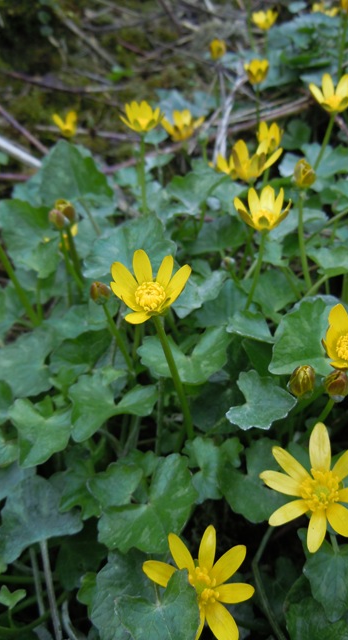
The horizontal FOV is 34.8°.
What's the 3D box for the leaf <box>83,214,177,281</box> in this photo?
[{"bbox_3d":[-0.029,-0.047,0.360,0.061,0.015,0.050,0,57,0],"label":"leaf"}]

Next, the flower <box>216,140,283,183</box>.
[{"bbox_3d":[0.055,-0.117,0.405,0.045,0.023,0.038,0,40,0],"label":"flower"}]

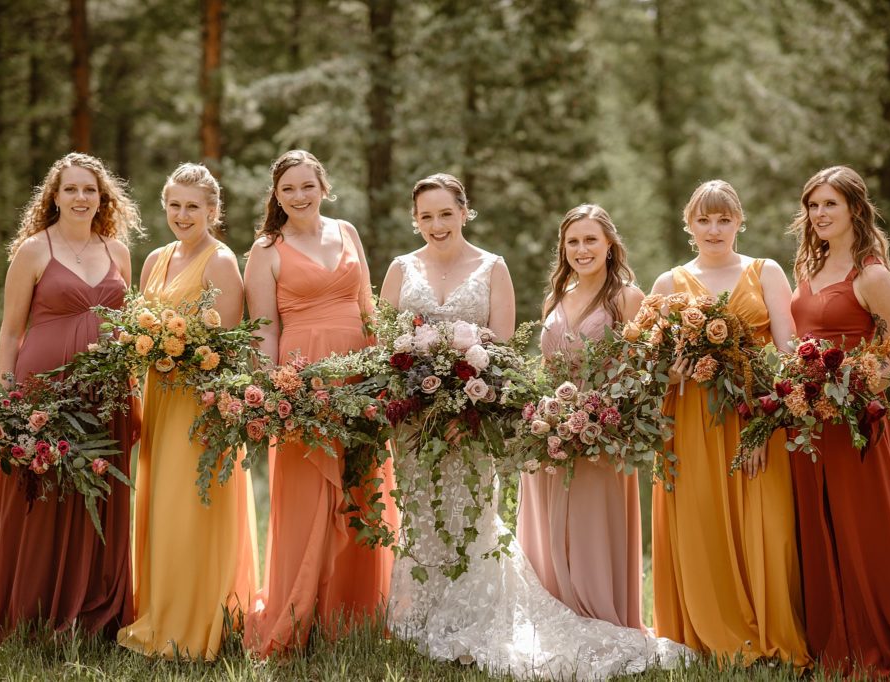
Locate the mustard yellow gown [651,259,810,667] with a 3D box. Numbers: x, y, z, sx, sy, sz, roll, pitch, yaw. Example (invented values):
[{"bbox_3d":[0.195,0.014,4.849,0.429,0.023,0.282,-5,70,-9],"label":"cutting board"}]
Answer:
[{"bbox_3d":[0.961,0.391,8.150,0.524,1.336,0.500,0,2,8],"label":"mustard yellow gown"}]

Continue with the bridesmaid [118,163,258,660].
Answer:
[{"bbox_3d":[-0.867,0.228,8.170,0.460,1.660,0.450,0,2,18],"label":"bridesmaid"}]

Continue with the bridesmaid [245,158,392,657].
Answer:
[{"bbox_3d":[-0.426,0.202,8.200,0.490,1.700,0.450,-1,2,-25],"label":"bridesmaid"}]

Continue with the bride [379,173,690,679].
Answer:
[{"bbox_3d":[0.302,0.262,8.242,1.052,1.639,0.850,0,2,4],"label":"bride"}]

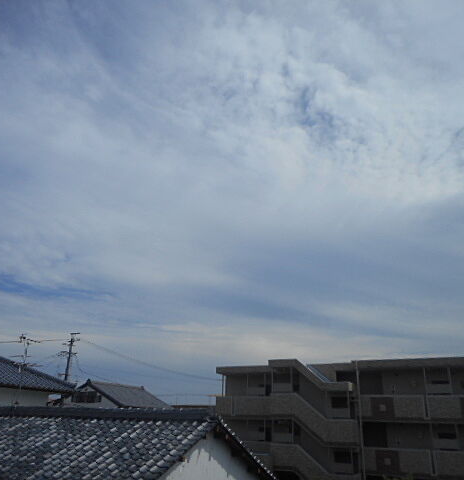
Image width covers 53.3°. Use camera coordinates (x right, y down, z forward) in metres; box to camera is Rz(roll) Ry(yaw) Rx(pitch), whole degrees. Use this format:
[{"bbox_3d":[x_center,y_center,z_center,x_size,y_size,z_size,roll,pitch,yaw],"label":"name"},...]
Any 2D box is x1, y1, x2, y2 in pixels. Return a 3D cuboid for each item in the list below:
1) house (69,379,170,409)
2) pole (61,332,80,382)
[{"bbox_3d":[-10.129,16.483,39.111,8.200,8.280,6.300,-13,-27,33],"label":"house"},{"bbox_3d":[-14.519,13.983,39.131,1.800,12.200,0.800,-10,-25,28],"label":"pole"}]

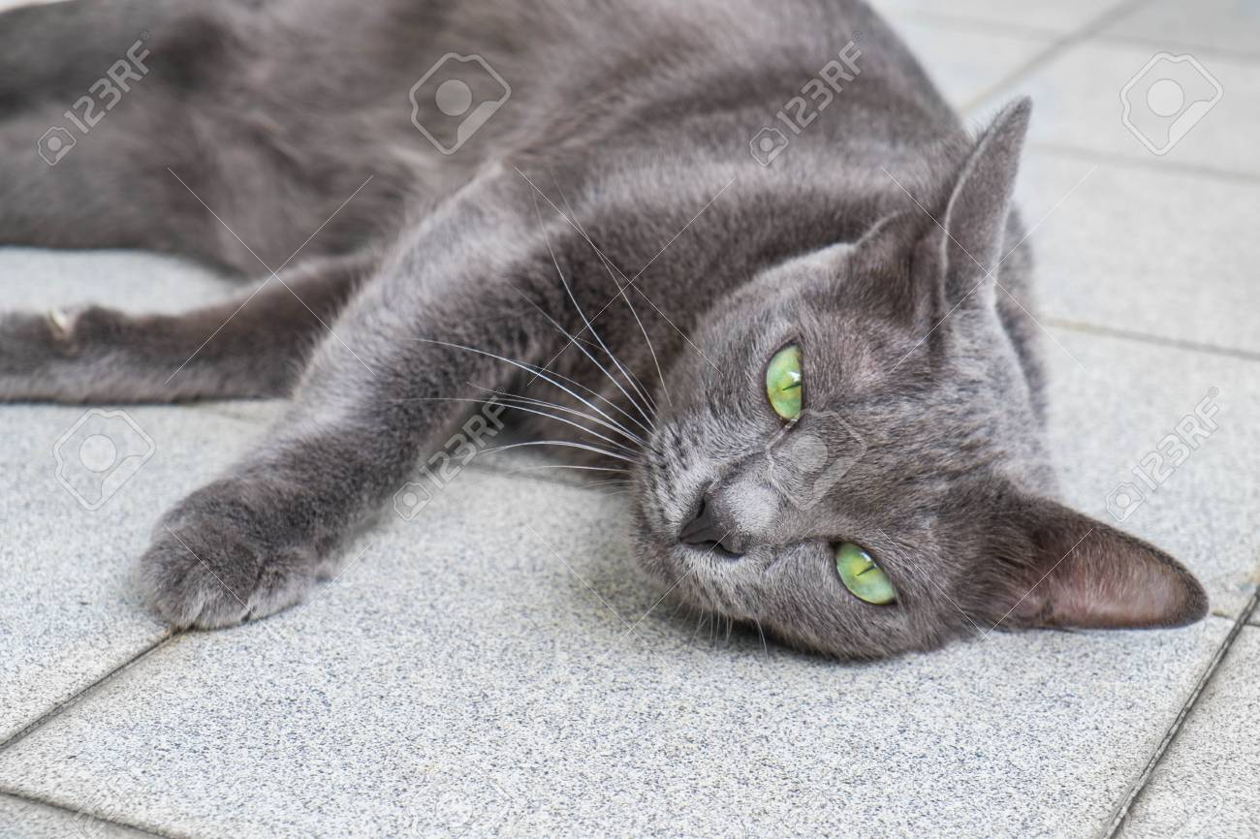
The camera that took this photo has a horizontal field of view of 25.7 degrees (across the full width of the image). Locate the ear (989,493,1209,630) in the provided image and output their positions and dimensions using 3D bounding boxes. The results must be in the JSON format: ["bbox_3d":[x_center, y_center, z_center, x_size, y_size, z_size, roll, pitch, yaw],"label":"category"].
[{"bbox_3d":[0.108,0.032,0.640,0.050,0.030,0.020,3,17,-3],"label":"ear"}]

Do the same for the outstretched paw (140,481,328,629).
[{"bbox_3d":[-0.084,0.027,0.622,0.038,0.026,0.042,7,21,13],"label":"outstretched paw"}]

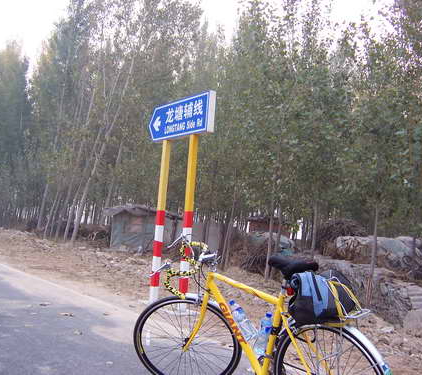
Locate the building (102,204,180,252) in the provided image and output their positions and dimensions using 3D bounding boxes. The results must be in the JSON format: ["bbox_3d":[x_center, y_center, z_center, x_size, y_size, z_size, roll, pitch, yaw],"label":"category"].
[{"bbox_3d":[-2.924,1.763,20.500,3.200,1.950,2.600,4,-4,-5],"label":"building"}]

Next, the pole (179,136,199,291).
[{"bbox_3d":[-0.269,0.420,5.800,0.107,2.150,0.107,4,-4,0],"label":"pole"}]

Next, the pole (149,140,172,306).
[{"bbox_3d":[-0.670,0.440,6.350,0.107,2.150,0.107,4,-4,0],"label":"pole"}]

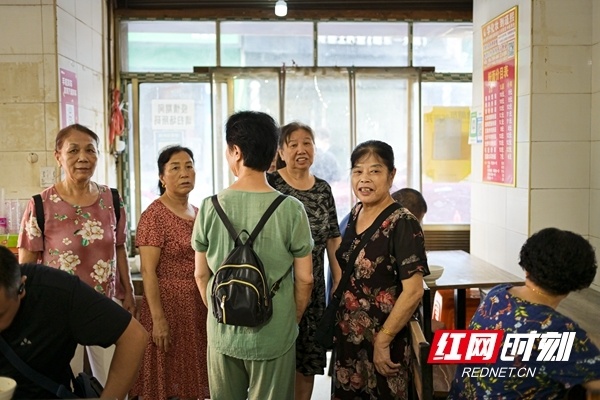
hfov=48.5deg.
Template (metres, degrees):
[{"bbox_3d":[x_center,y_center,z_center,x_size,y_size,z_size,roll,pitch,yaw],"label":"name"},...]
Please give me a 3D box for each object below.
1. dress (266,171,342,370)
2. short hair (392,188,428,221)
[{"bbox_3d":[-0.005,0.326,3.052,0.430,0.950,0.270,0,3,-1],"label":"dress"},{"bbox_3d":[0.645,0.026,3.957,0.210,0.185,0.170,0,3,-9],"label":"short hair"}]

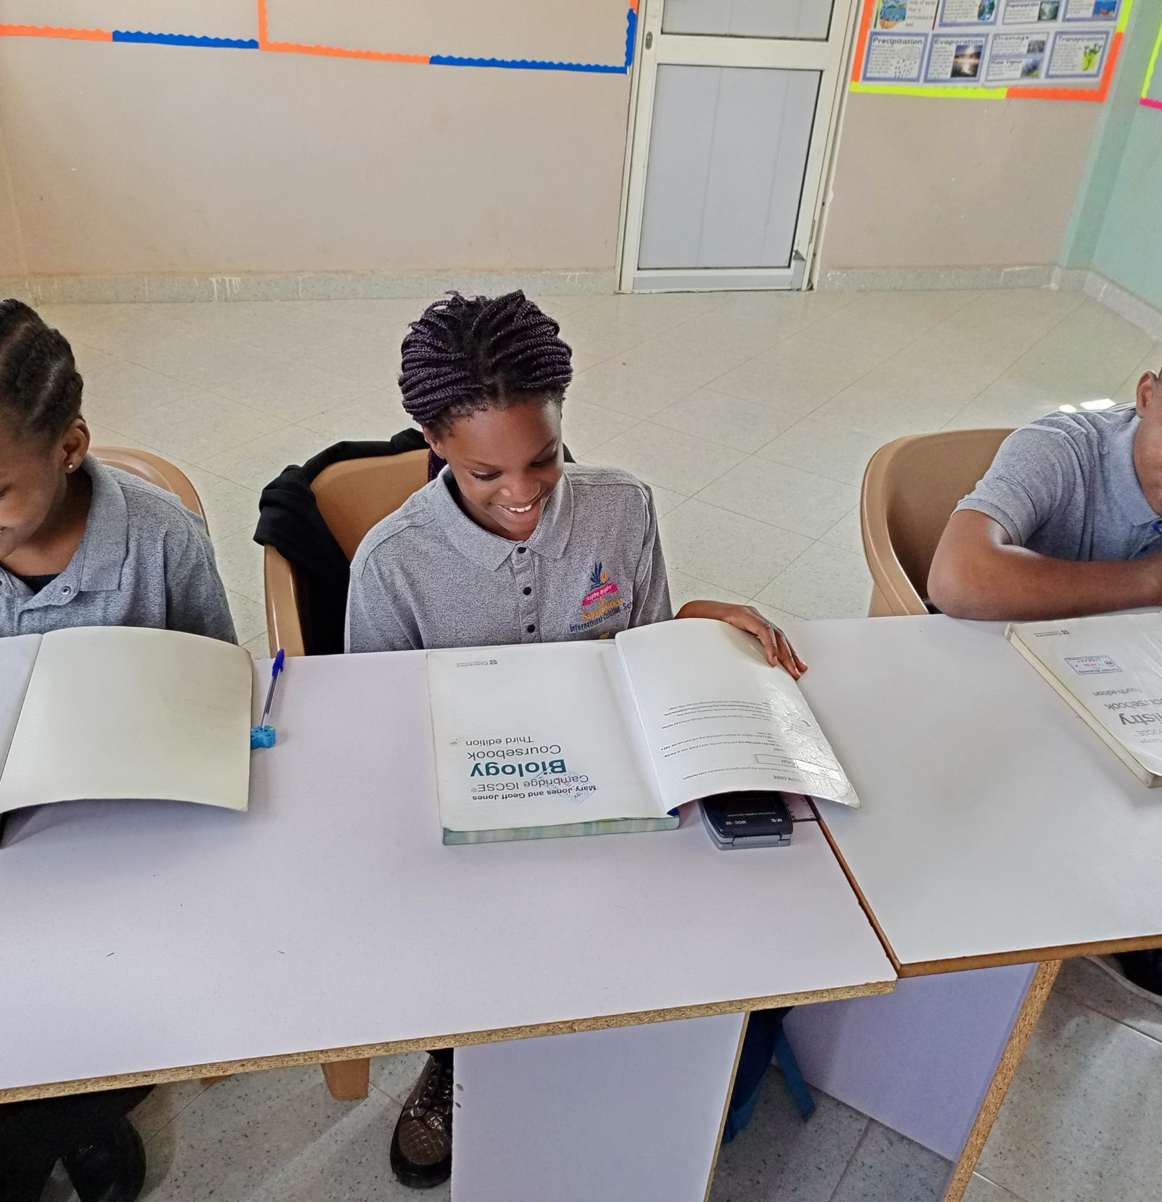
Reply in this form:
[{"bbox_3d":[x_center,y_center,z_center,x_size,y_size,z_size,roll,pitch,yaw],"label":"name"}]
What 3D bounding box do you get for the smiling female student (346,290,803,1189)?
[{"bbox_3d":[-0.079,0.159,1.546,0.470,1.100,0.610,-5,33,-14],"label":"smiling female student"}]

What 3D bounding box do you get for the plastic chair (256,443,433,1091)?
[{"bbox_3d":[-0.176,0.222,1.739,0.545,0.780,0.550,-6,33,-17],"label":"plastic chair"}]

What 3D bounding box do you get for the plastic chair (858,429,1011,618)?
[{"bbox_3d":[0.687,0.170,1.922,0.545,0.780,0.550,-5,33,-14],"label":"plastic chair"}]

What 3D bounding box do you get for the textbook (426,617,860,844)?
[{"bbox_3d":[0.050,0.119,1.176,0.400,0.050,0.280,-2,32,-10],"label":"textbook"}]

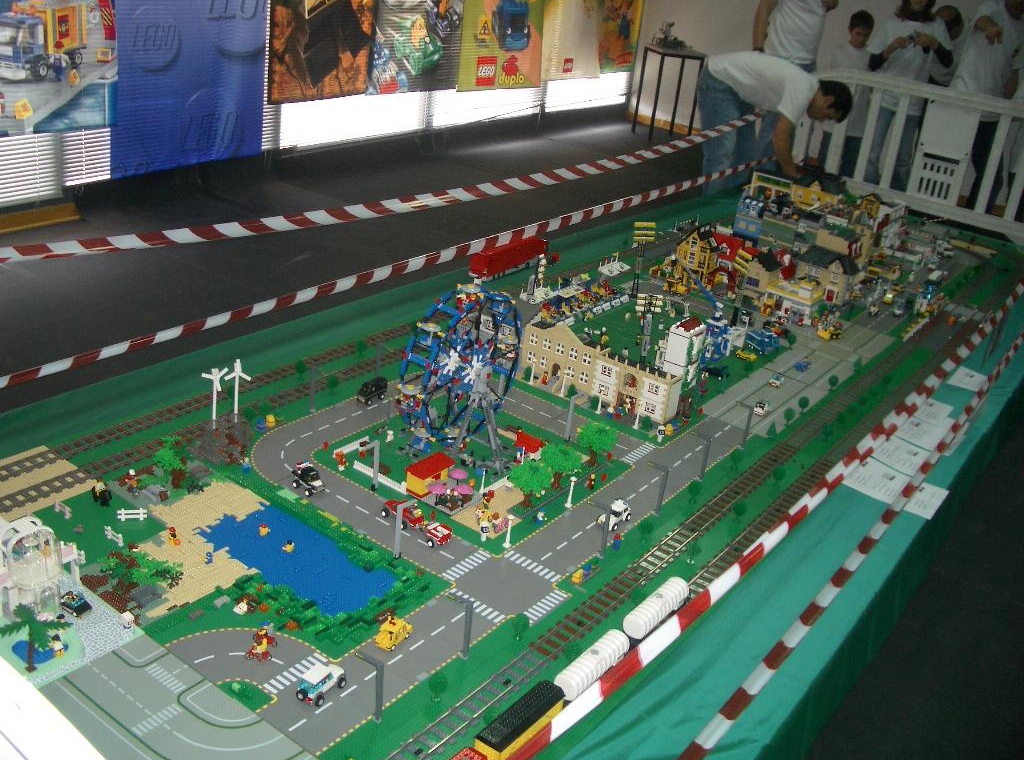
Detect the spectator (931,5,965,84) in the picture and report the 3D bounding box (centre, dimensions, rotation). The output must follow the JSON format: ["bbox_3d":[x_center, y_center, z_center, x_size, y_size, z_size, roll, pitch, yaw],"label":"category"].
[{"bbox_3d":[2.879,-1.857,7.249,0.420,1.450,0.500,-10,29,-31],"label":"spectator"}]

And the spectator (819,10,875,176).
[{"bbox_3d":[2.193,-1.765,7.037,0.390,1.420,0.260,17,26,20],"label":"spectator"}]

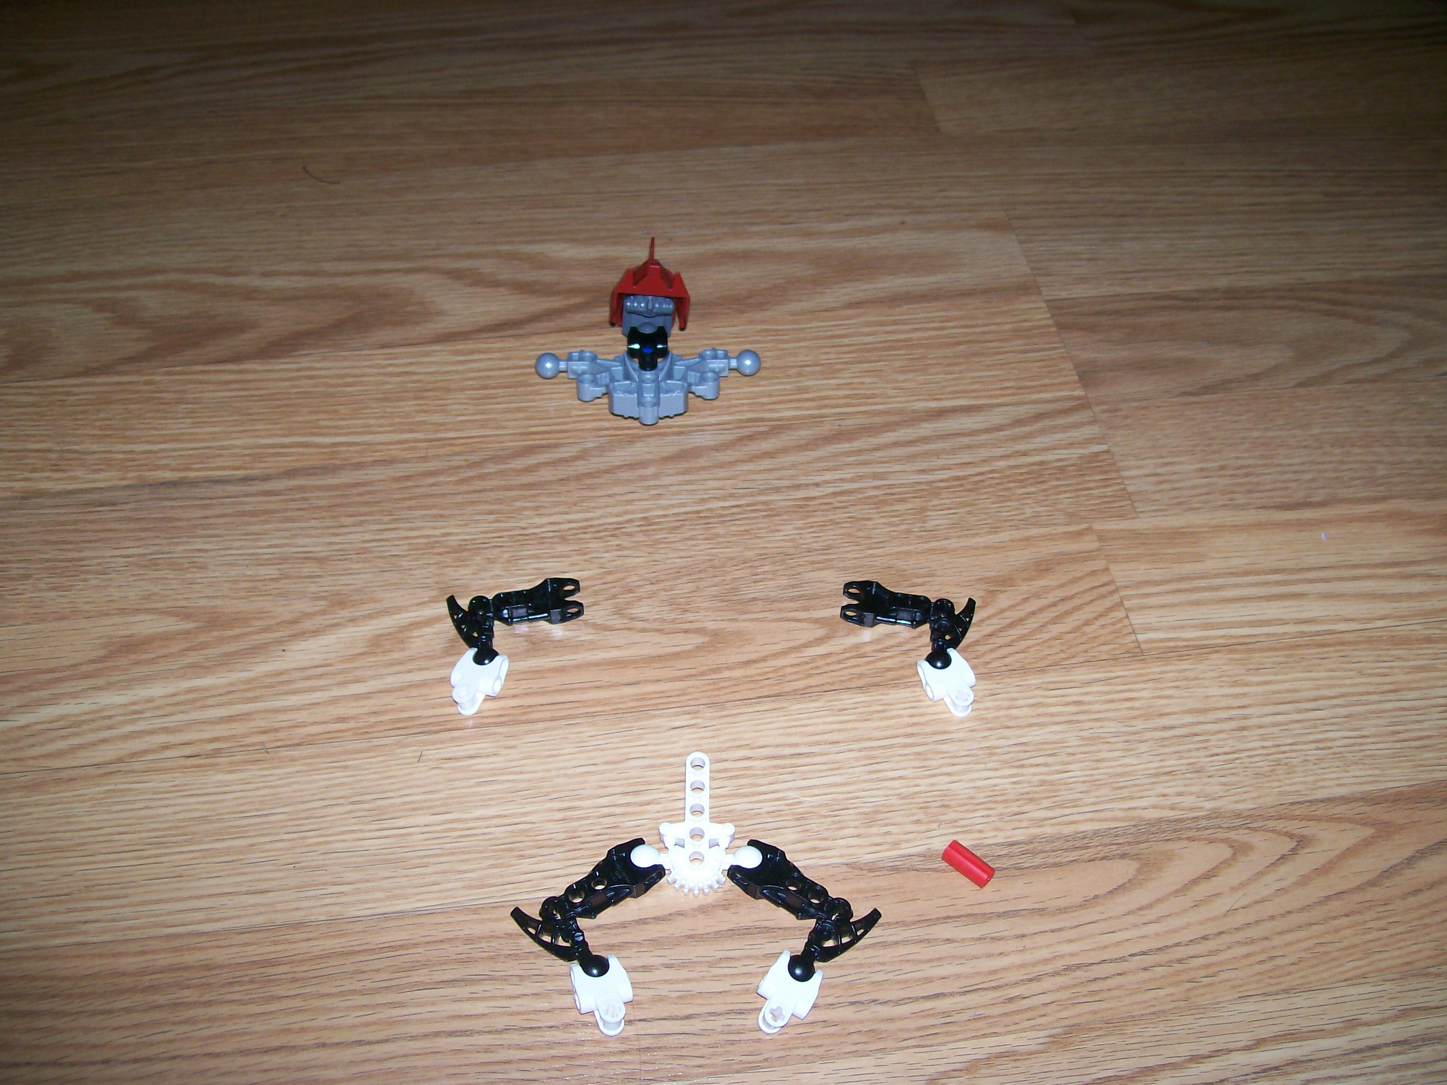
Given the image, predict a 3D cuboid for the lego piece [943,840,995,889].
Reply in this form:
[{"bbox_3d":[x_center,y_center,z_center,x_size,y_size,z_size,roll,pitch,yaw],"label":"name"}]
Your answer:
[{"bbox_3d":[0.079,0.103,0.482,0.016,0.007,0.007,35,56,25],"label":"lego piece"}]

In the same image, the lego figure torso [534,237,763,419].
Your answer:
[{"bbox_3d":[-0.033,-0.095,0.638,0.093,0.029,0.099,-1,49,-3],"label":"lego figure torso"}]

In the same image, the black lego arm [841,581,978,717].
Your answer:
[{"bbox_3d":[0.066,0.036,0.536,0.049,0.016,0.049,6,49,3],"label":"black lego arm"}]

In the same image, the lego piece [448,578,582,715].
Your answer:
[{"bbox_3d":[-0.073,0.035,0.532,0.050,0.016,0.050,-5,49,-6],"label":"lego piece"}]

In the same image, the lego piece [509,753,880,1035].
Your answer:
[{"bbox_3d":[-0.009,0.107,0.470,0.116,0.018,0.092,0,49,-2],"label":"lego piece"}]

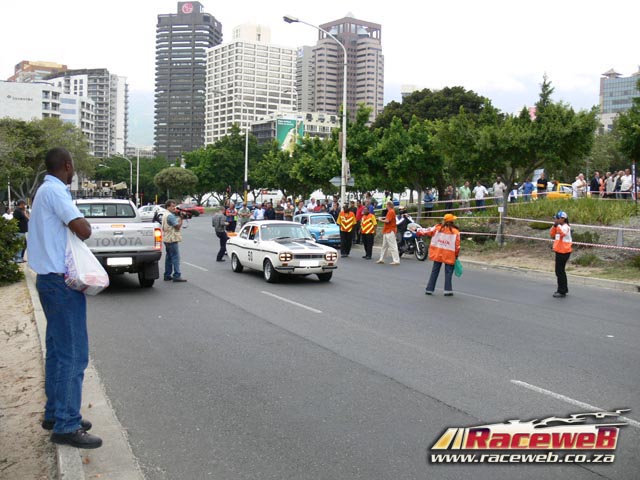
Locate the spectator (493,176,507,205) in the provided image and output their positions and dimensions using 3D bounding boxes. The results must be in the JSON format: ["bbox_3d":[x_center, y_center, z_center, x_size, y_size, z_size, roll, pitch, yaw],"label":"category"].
[{"bbox_3d":[8.416,-2.110,30.552,0.550,1.770,0.400,2,3,12],"label":"spectator"}]

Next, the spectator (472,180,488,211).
[{"bbox_3d":[8.125,-2.107,32.848,0.540,1.750,0.360,1,3,11],"label":"spectator"}]

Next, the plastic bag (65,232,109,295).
[{"bbox_3d":[-1.461,0.147,4.050,0.250,0.380,0.200,-2,4,-30],"label":"plastic bag"}]

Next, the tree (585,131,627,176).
[{"bbox_3d":[18.530,-4.381,42.000,3.800,5.500,3.800,0,3,0],"label":"tree"}]

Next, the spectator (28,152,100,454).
[{"bbox_3d":[-1.564,0.328,3.970,0.420,1.800,0.520,-1,3,-20],"label":"spectator"}]

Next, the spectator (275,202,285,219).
[{"bbox_3d":[-2.107,-1.099,33.548,0.500,1.740,0.360,1,3,0],"label":"spectator"}]

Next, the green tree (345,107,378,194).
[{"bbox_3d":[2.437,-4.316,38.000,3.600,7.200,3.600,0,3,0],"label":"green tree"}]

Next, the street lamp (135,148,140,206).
[{"bbox_3d":[-19.829,-6.255,70.215,0.500,7.300,0.350,0,4,-25],"label":"street lamp"}]

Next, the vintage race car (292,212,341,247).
[{"bbox_3d":[-0.243,-0.242,24.685,1.500,1.420,3.950,-1,3,-25],"label":"vintage race car"}]

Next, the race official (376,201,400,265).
[{"bbox_3d":[2.022,-0.221,19.100,0.660,1.830,0.520,1,3,4],"label":"race official"}]

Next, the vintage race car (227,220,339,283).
[{"bbox_3d":[-1.064,0.244,16.031,1.580,1.360,3.960,-1,3,-26],"label":"vintage race car"}]

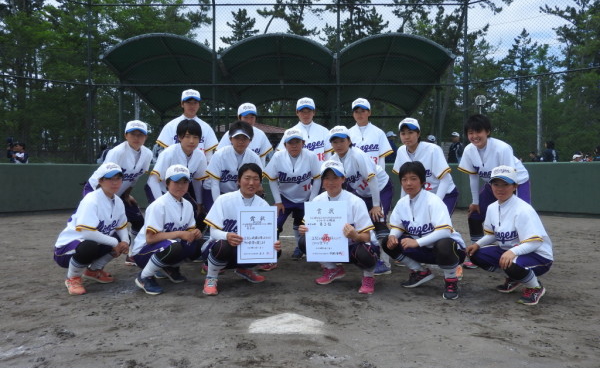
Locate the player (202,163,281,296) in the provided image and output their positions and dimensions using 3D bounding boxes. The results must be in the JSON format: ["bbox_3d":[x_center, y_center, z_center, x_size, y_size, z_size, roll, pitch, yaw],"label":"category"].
[{"bbox_3d":[-0.458,0.328,4.143,0.580,0.980,0.680,-1,2,-15],"label":"player"}]

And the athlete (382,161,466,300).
[{"bbox_3d":[0.972,0.321,4.062,0.620,1.000,0.680,0,2,15],"label":"athlete"}]

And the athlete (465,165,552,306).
[{"bbox_3d":[1.576,0.340,3.912,0.560,0.970,0.680,1,2,35],"label":"athlete"}]

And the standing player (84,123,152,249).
[{"bbox_3d":[-1.641,0.128,4.727,0.510,1.340,0.680,-2,2,-38],"label":"standing player"}]

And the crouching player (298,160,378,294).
[{"bbox_3d":[0.318,0.312,4.181,0.620,1.010,0.680,0,2,10],"label":"crouching player"}]

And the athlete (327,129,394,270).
[{"bbox_3d":[0.538,0.151,4.628,0.510,1.300,0.660,1,2,36],"label":"athlete"}]

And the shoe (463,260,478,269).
[{"bbox_3d":[1.641,0.738,4.975,0.100,0.110,0.260,1,2,35],"label":"shoe"}]

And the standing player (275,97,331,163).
[{"bbox_3d":[0.047,-0.054,5.381,0.540,1.660,0.330,0,2,-6],"label":"standing player"}]

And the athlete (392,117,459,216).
[{"bbox_3d":[1.103,0.122,4.607,0.520,1.360,0.660,2,3,40],"label":"athlete"}]

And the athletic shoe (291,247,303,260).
[{"bbox_3d":[-0.021,0.717,5.357,0.110,0.120,0.260,1,2,30],"label":"athletic shoe"}]

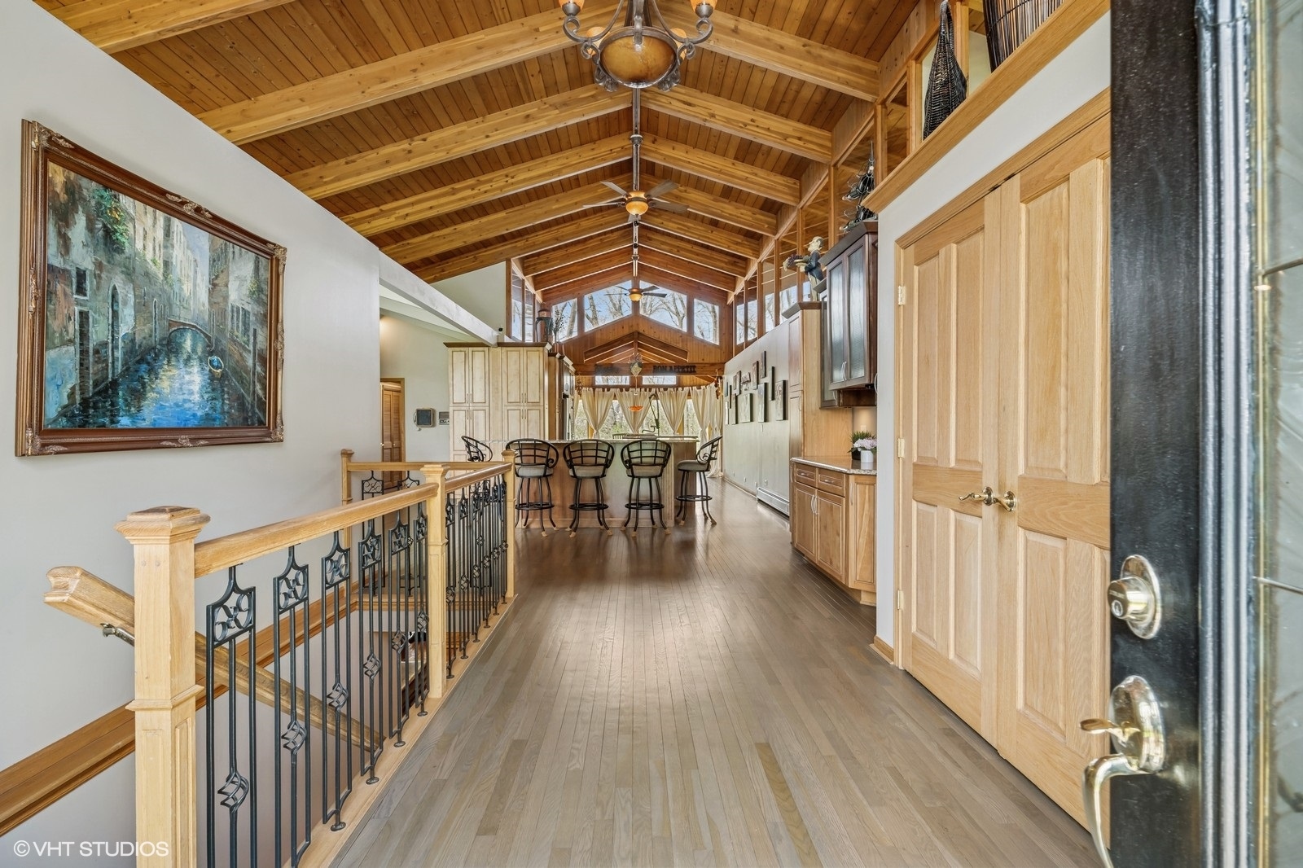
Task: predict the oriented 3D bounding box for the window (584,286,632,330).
[{"bbox_3d":[-0.999,-2.873,13.146,1.100,1.030,0.100,0,1,-2],"label":"window"}]

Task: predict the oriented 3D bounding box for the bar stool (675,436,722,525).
[{"bbox_3d":[0.604,0.573,7.299,0.575,1.070,0.570,0,1,3],"label":"bar stool"}]

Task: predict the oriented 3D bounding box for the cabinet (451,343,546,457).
[{"bbox_3d":[-2.348,-0.147,8.940,1.550,2.476,0.440,0,1,-2],"label":"cabinet"}]

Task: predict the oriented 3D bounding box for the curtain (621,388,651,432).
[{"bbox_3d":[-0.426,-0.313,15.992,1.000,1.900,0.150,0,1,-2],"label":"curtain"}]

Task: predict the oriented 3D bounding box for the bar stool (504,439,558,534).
[{"bbox_3d":[-1.321,0.584,6.489,0.570,1.066,0.575,0,1,5],"label":"bar stool"}]

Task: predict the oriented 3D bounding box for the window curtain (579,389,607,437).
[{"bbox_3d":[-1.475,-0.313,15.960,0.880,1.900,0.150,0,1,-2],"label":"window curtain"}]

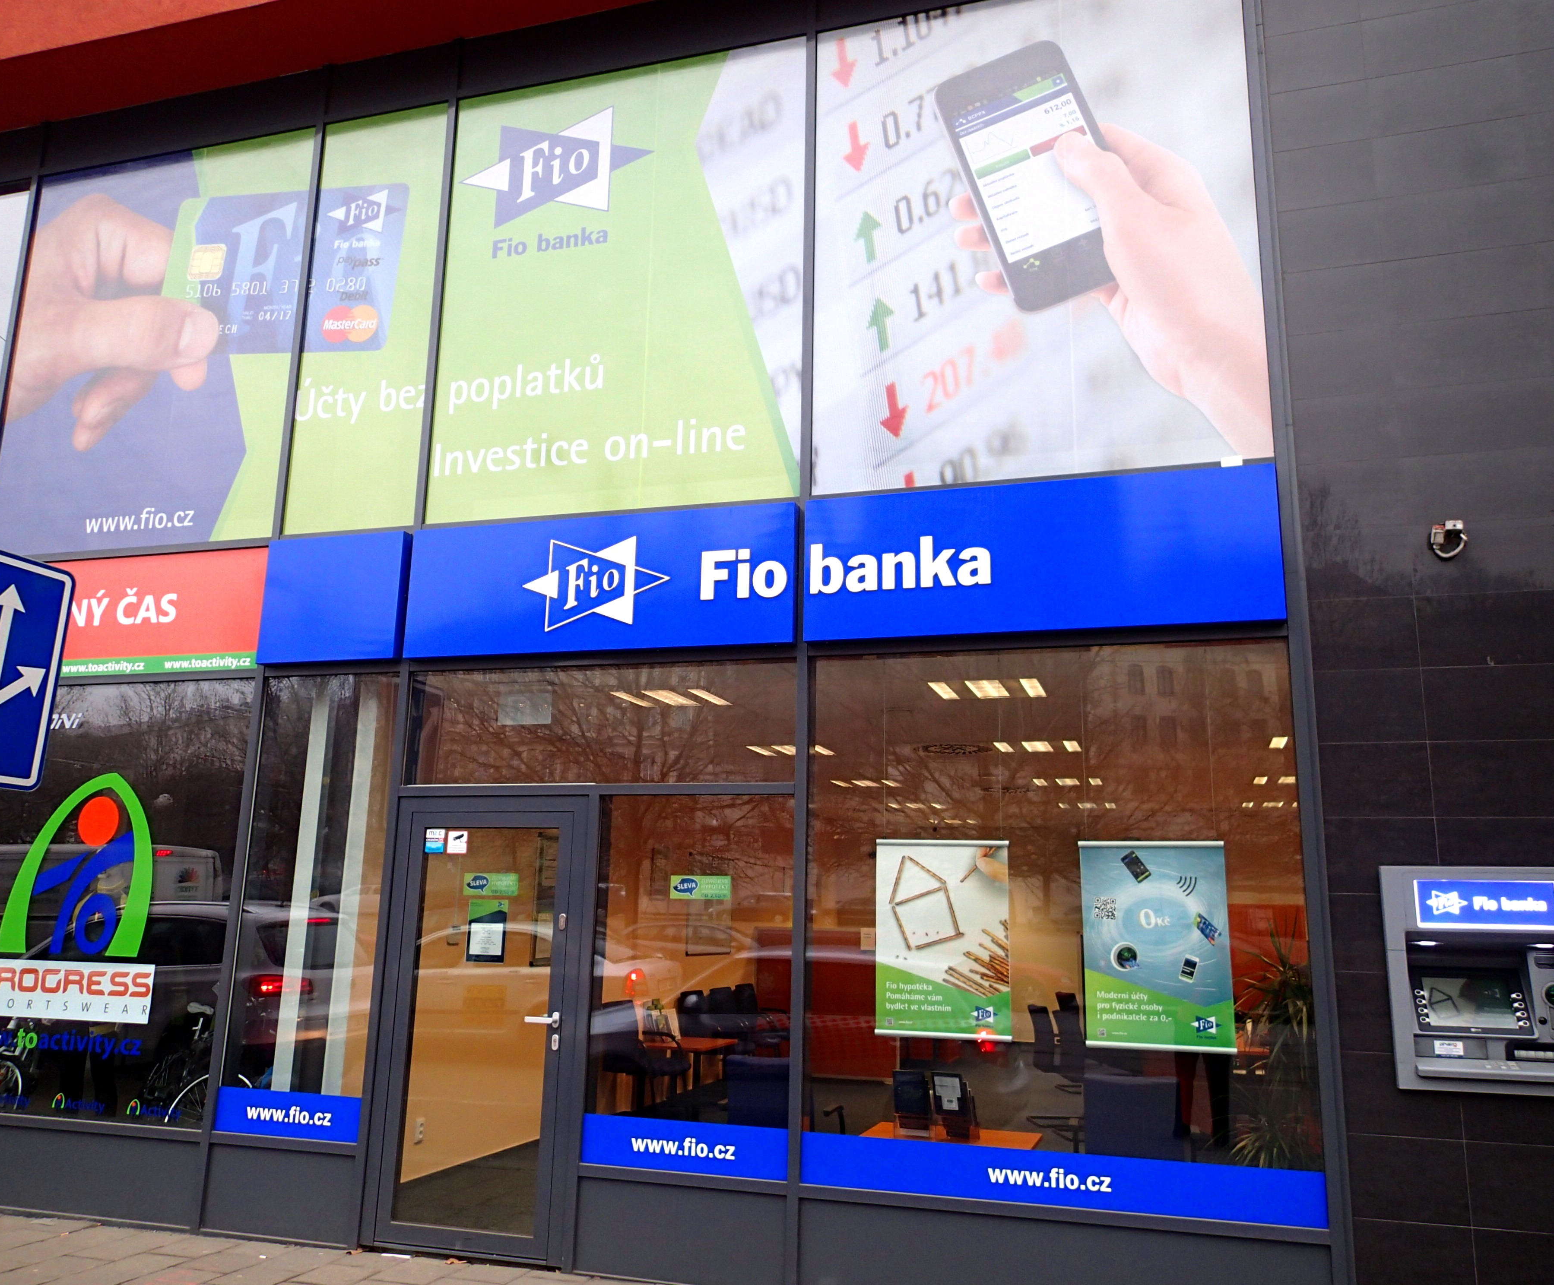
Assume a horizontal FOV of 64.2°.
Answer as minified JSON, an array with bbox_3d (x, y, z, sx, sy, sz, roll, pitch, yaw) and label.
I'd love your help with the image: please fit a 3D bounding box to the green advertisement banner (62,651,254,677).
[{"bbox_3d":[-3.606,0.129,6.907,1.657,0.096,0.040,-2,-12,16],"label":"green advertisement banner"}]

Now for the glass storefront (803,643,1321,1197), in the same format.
[{"bbox_3d":[1.137,1.102,5.297,2.097,2.199,0.060,-2,-12,16],"label":"glass storefront"}]

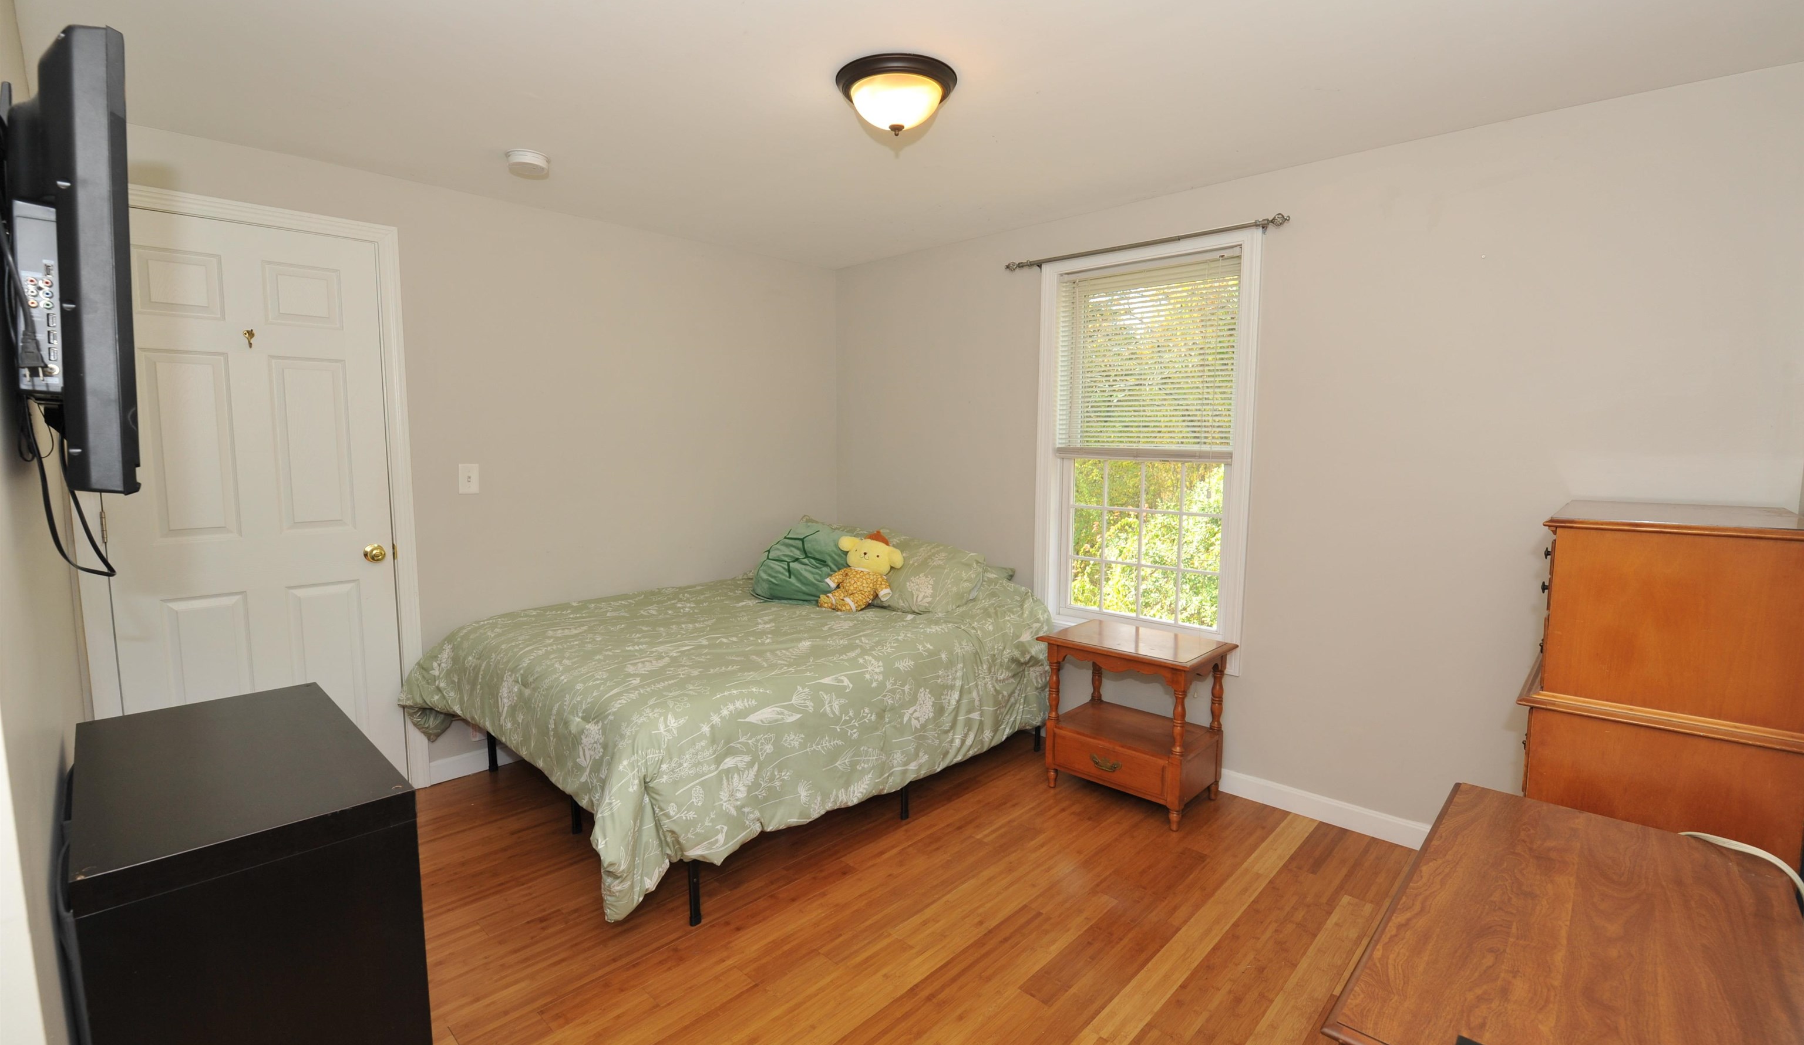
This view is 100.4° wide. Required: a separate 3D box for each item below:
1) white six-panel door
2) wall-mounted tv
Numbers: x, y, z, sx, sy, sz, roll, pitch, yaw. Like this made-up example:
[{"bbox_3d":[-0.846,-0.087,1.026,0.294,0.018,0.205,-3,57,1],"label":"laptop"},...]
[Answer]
[{"bbox_3d":[-2.137,0.048,2.520,0.045,2.030,0.755,6,9,43],"label":"white six-panel door"},{"bbox_3d":[-1.271,-0.337,1.158,0.850,0.545,0.100,6,6,43],"label":"wall-mounted tv"}]

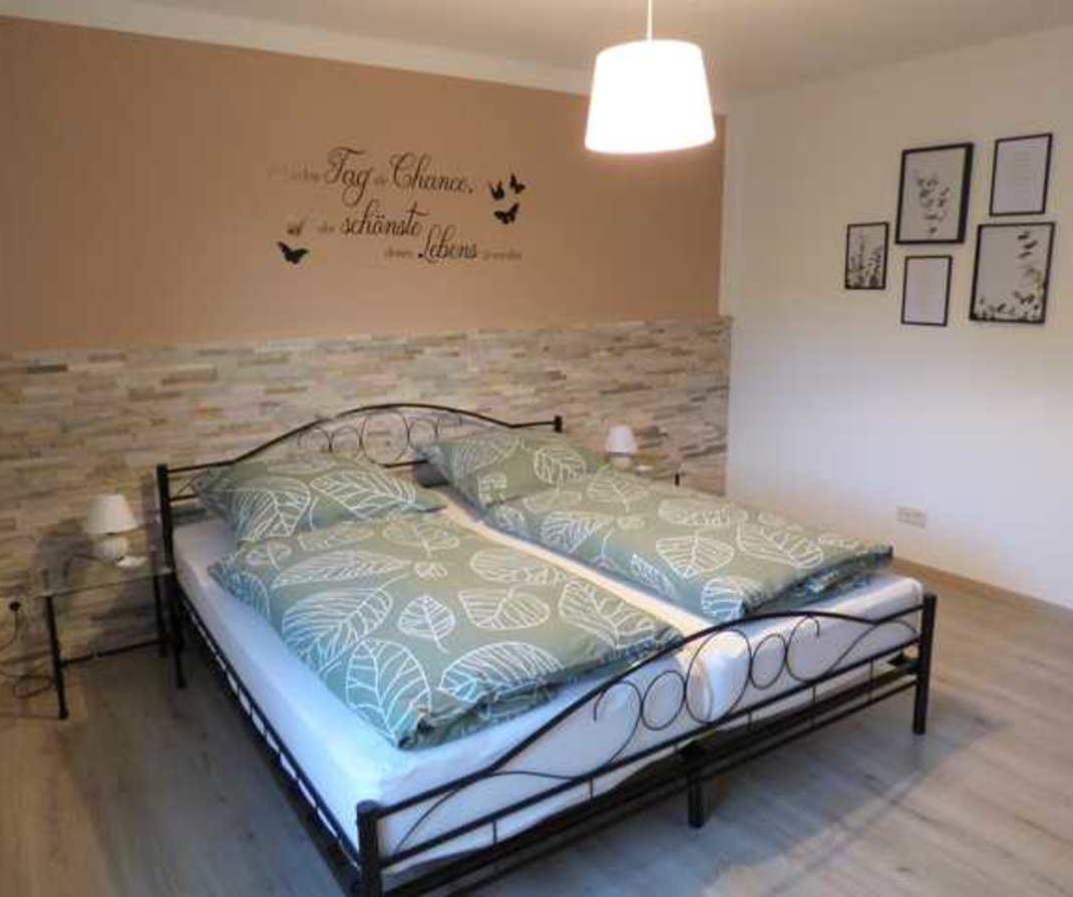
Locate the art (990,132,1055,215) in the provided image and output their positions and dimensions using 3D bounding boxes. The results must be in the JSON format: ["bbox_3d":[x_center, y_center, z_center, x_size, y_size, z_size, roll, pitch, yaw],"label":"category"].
[{"bbox_3d":[2.039,-1.146,3.348,0.018,0.315,0.222,-9,14,-35],"label":"art"}]

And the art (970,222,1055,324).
[{"bbox_3d":[2.047,-0.754,3.422,0.020,0.413,0.305,-9,14,-35],"label":"art"}]

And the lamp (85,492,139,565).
[{"bbox_3d":[-1.546,0.289,2.880,0.172,0.242,0.172,-8,14,-32],"label":"lamp"}]

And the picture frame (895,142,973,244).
[{"bbox_3d":[1.823,-1.155,3.639,0.030,0.416,0.312,-9,14,-35],"label":"picture frame"}]

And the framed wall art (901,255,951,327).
[{"bbox_3d":[1.832,-0.737,3.729,0.018,0.315,0.221,-9,14,-35],"label":"framed wall art"}]

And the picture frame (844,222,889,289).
[{"bbox_3d":[1.643,-0.950,3.947,0.018,0.315,0.220,-9,14,-35],"label":"picture frame"}]

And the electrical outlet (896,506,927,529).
[{"bbox_3d":[1.859,0.339,3.935,0.012,0.082,0.151,-9,14,-35],"label":"electrical outlet"}]

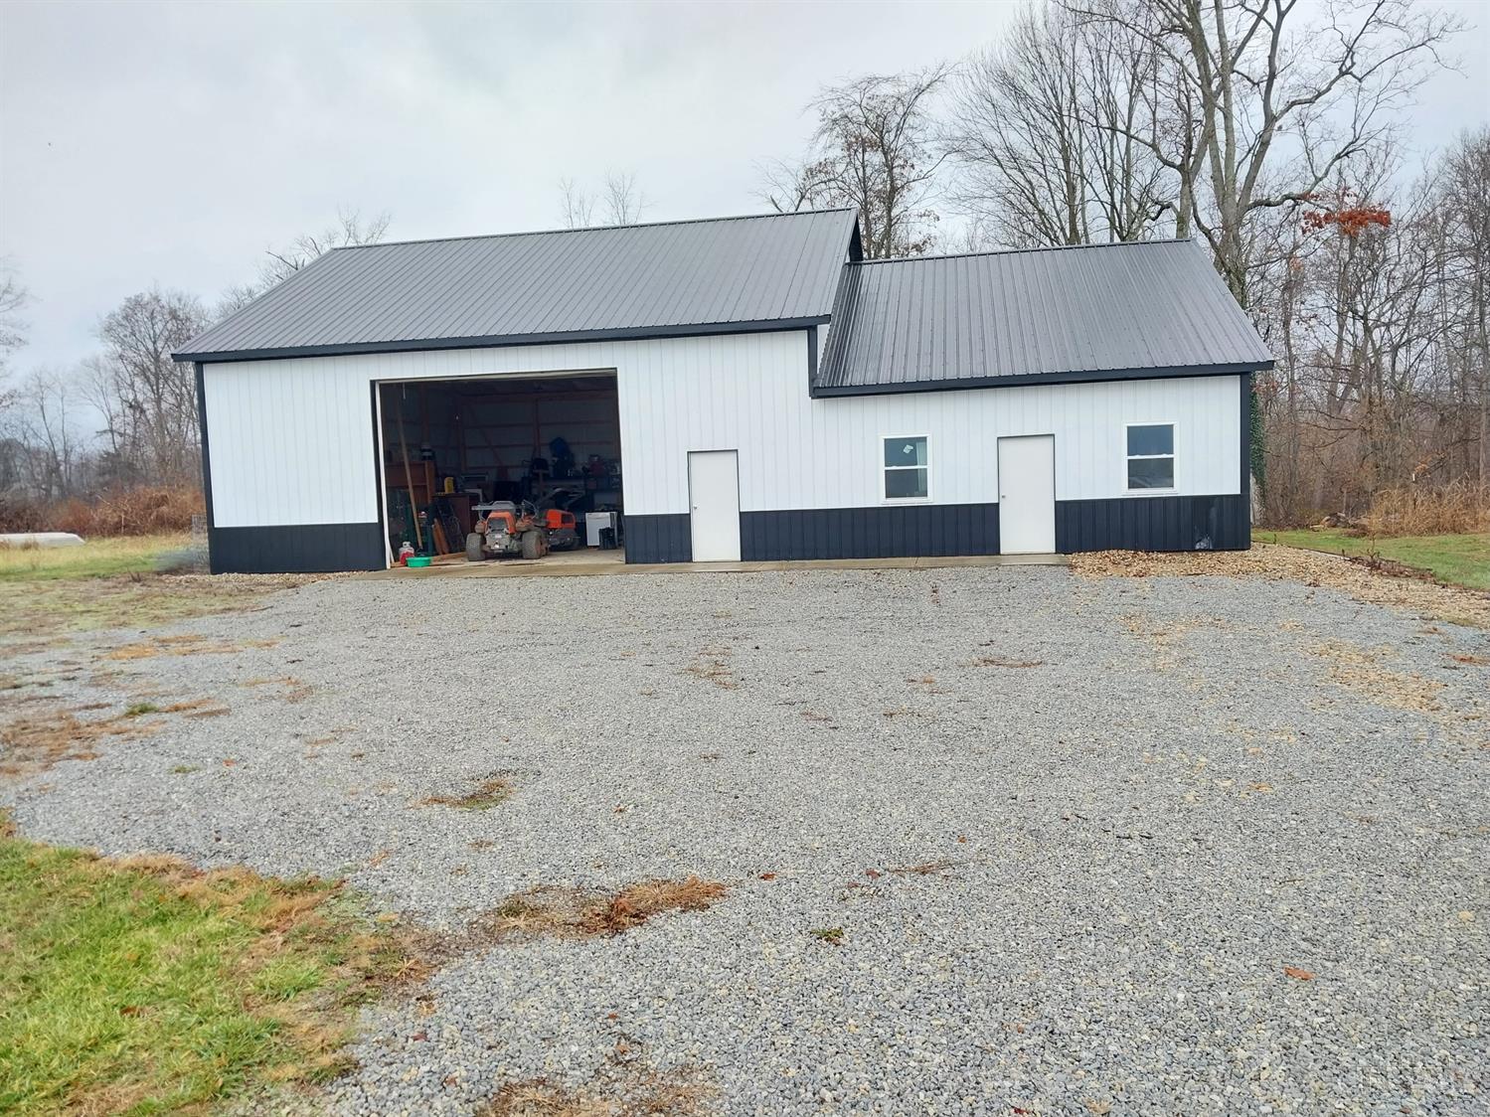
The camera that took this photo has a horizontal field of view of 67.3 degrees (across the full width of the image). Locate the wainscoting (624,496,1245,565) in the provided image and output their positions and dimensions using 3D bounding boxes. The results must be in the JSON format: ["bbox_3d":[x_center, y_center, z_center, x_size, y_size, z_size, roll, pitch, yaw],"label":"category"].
[{"bbox_3d":[3.118,-0.483,19.798,10.823,0.907,0.080,-1,4,10],"label":"wainscoting"}]

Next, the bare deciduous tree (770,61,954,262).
[{"bbox_3d":[4.385,-9.686,40.604,6.699,16.006,6.699,-1,4,10],"label":"bare deciduous tree"}]

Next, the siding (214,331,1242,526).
[{"bbox_3d":[-1.142,-2.428,20.423,19.145,3.201,0.120,-1,4,10],"label":"siding"}]

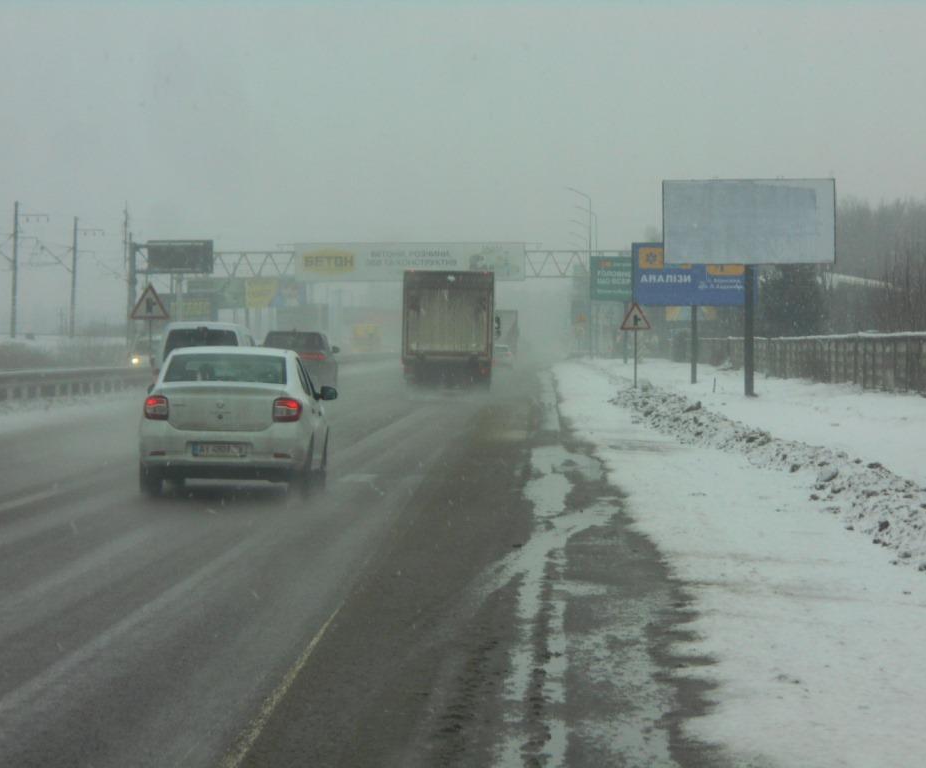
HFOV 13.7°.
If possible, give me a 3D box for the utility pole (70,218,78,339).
[{"bbox_3d":[-35.625,-9.840,352.000,0.420,11.000,0.420,2,1,0],"label":"utility pole"}]

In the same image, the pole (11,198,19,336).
[{"bbox_3d":[-35.865,-9.211,308.000,0.420,11.050,0.420,2,1,0],"label":"pole"}]

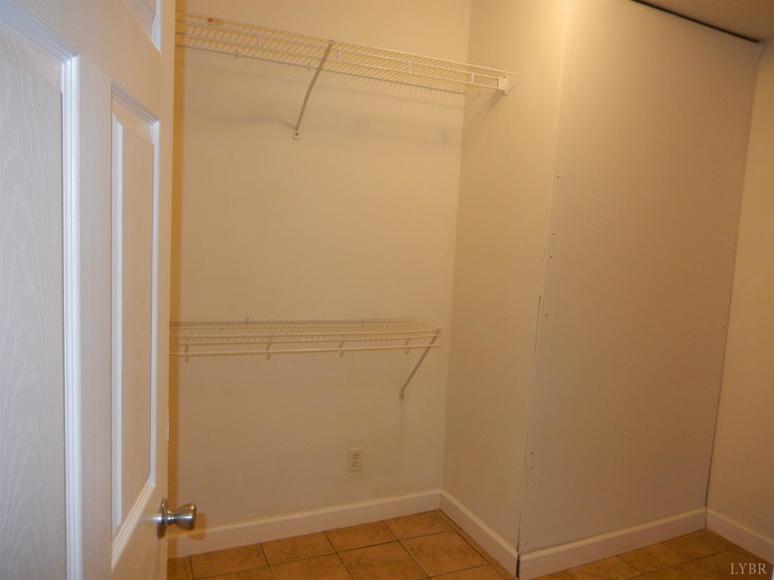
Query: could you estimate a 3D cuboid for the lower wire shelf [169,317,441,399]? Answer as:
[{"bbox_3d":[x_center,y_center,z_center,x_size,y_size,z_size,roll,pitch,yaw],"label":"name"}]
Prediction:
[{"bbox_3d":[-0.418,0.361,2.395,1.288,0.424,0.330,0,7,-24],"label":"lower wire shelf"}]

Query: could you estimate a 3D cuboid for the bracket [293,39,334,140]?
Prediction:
[{"bbox_3d":[-0.299,-0.787,2.245,0.022,0.323,0.420,0,7,-24],"label":"bracket"}]

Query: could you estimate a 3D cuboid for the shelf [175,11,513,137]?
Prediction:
[{"bbox_3d":[-0.229,-0.791,2.282,1.533,0.321,0.410,0,7,-24],"label":"shelf"}]

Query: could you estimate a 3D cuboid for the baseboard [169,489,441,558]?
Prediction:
[{"bbox_3d":[-0.410,1.120,2.674,1.533,0.110,0.014,0,7,-24],"label":"baseboard"}]

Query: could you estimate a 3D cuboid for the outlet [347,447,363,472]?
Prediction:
[{"bbox_3d":[-0.160,0.835,2.751,0.074,0.116,0.008,0,7,-24],"label":"outlet"}]

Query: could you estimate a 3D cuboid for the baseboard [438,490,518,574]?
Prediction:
[{"bbox_3d":[0.436,1.160,2.709,0.014,0.110,0.637,0,7,-27],"label":"baseboard"}]

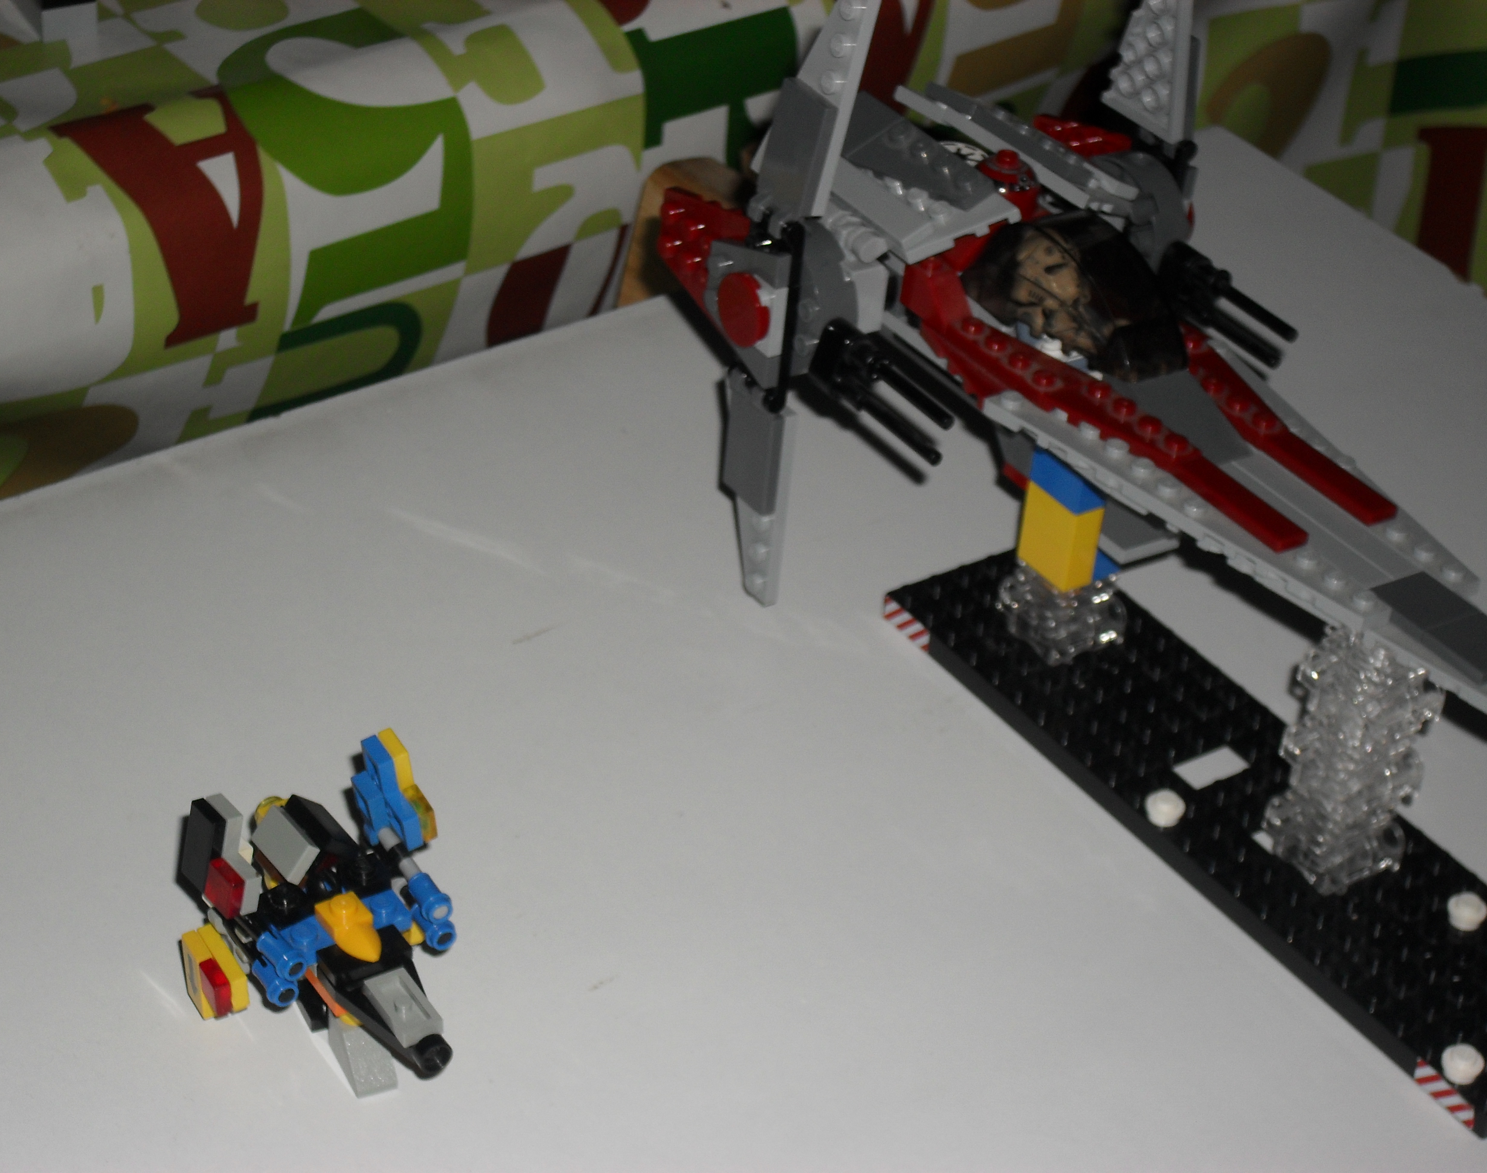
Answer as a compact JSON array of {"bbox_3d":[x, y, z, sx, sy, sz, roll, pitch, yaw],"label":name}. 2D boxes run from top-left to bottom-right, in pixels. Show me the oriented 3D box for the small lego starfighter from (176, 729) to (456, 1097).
[{"bbox_3d":[-0.072,0.067,0.639,0.042,0.056,0.065,-19,41,-28],"label":"small lego starfighter"}]

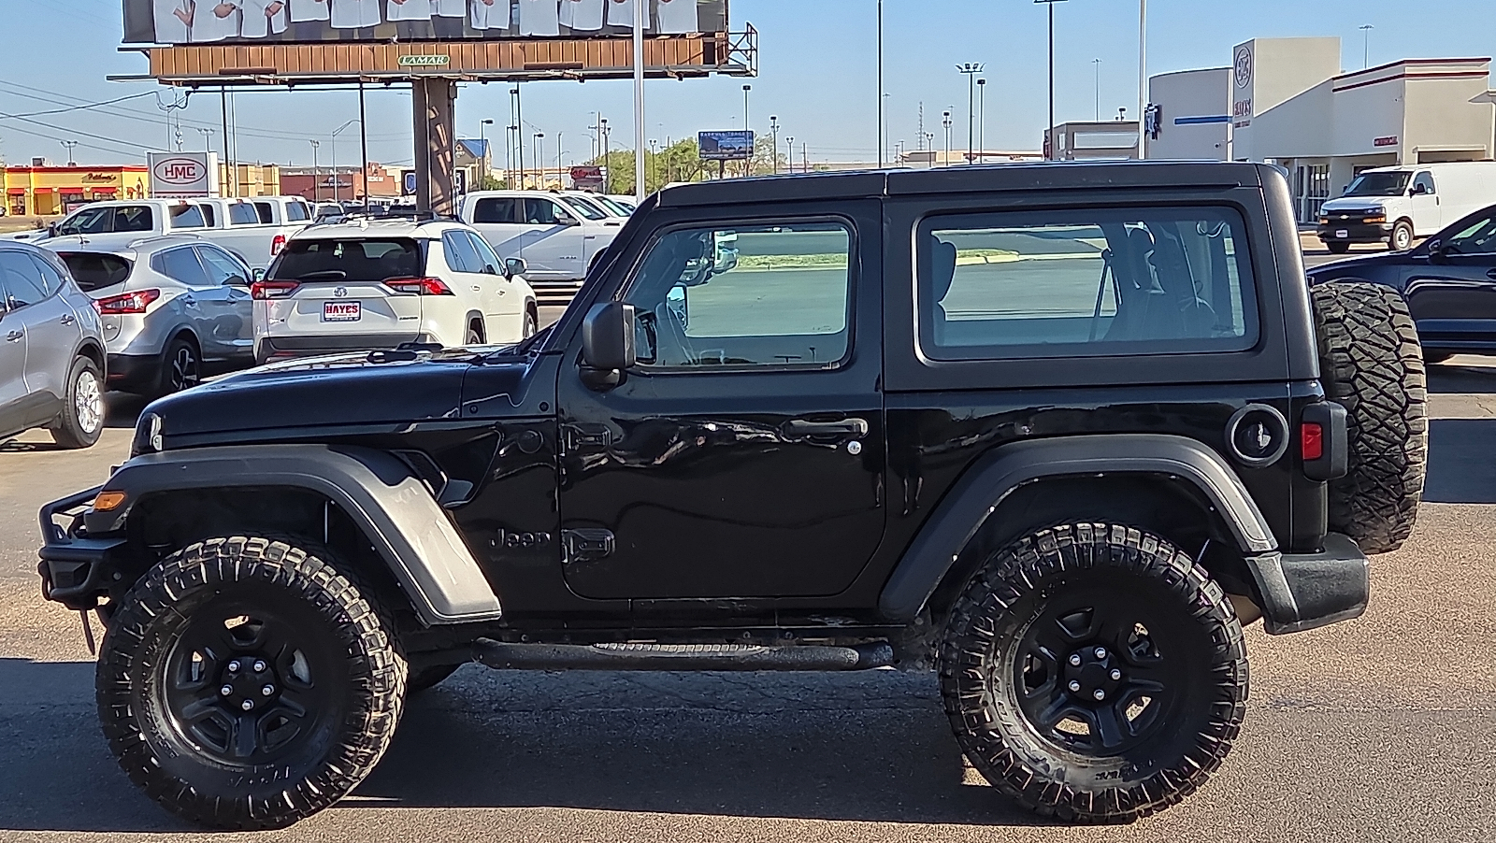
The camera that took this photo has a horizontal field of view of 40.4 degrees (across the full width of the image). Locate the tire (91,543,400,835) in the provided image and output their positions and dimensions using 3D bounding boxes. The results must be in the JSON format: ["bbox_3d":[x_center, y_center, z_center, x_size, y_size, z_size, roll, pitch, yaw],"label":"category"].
[{"bbox_3d":[-1.459,0.765,6.001,0.859,0.854,0.305,-1,6,2],"label":"tire"}]

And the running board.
[{"bbox_3d":[-0.188,0.681,5.918,1.226,0.095,0.190,-1,6,2],"label":"running board"}]

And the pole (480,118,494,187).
[{"bbox_3d":[-20.285,-19.699,158.792,1.100,7.942,0.350,-1,6,0],"label":"pole"}]

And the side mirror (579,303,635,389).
[{"bbox_3d":[-0.392,-0.215,5.738,0.165,0.255,0.210,-1,6,2],"label":"side mirror"}]

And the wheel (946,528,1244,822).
[{"bbox_3d":[0.997,0.727,5.903,0.859,0.854,0.305,-1,6,2],"label":"wheel"}]

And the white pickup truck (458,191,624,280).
[{"bbox_3d":[-4.000,-3.140,36.600,6.000,2.020,2.050,0,7,14],"label":"white pickup truck"}]

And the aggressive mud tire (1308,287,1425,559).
[{"bbox_3d":[1.933,-0.015,6.580,0.285,0.870,0.870,-1,6,2],"label":"aggressive mud tire"}]

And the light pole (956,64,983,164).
[{"bbox_3d":[10.567,-13.109,96.136,1.280,7.699,0.600,-1,6,0],"label":"light pole"}]

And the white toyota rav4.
[{"bbox_3d":[-3.271,-1.134,19.883,1.860,1.700,4.600,0,6,6],"label":"white toyota rav4"}]

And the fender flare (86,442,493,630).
[{"bbox_3d":[-1.310,0.323,5.940,1.200,0.520,0.270,-1,6,2],"label":"fender flare"}]

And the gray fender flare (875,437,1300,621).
[{"bbox_3d":[0.959,0.309,5.799,1.180,0.535,0.180,-1,6,2],"label":"gray fender flare"}]

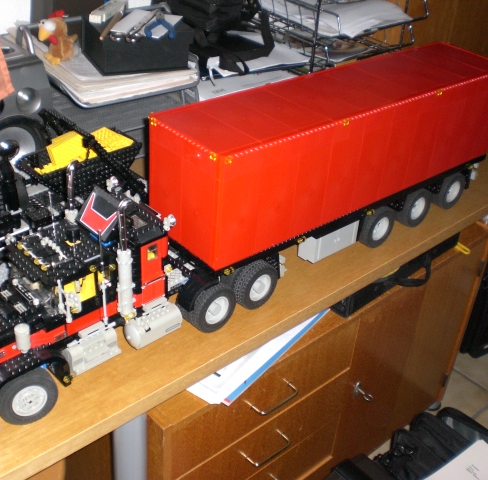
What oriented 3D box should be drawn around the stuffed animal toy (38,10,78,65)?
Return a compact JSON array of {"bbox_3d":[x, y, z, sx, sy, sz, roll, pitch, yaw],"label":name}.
[{"bbox_3d":[-0.355,-0.387,1.342,0.078,0.094,0.057,-21,40,-35],"label":"stuffed animal toy"}]

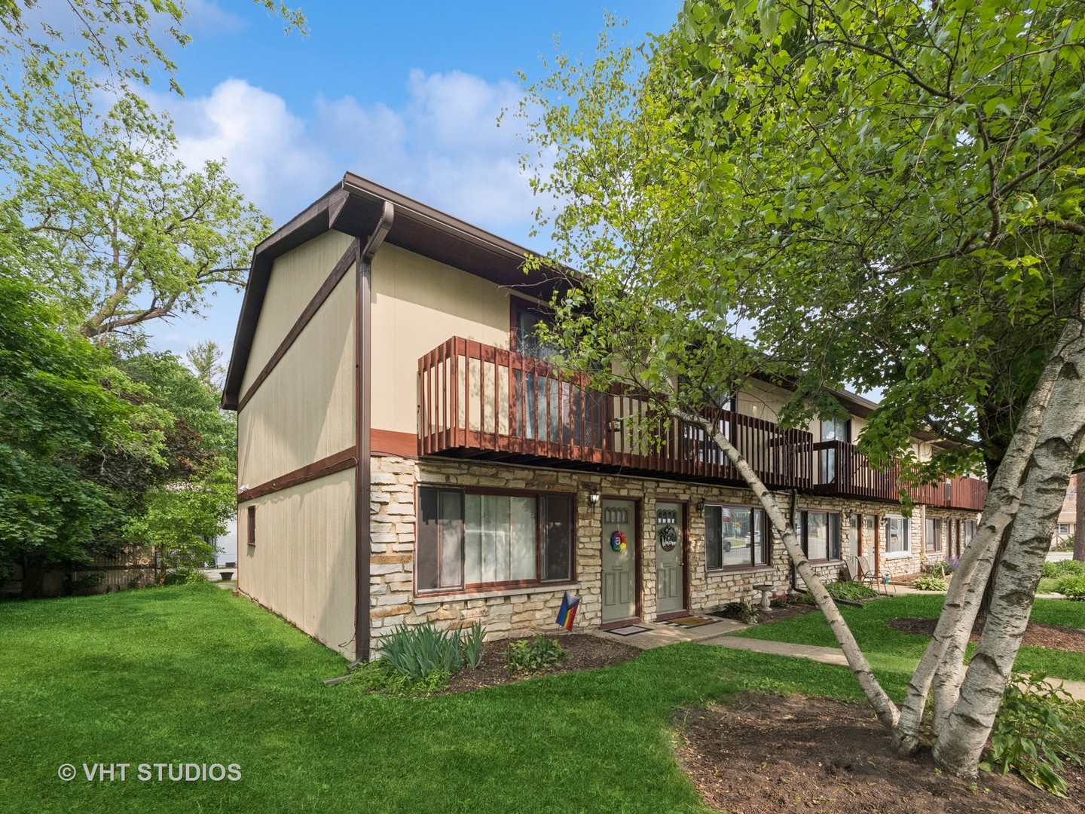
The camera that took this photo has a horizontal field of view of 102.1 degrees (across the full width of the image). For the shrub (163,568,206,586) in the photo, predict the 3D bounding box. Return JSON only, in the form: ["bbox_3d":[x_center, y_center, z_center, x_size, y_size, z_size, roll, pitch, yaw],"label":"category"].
[{"bbox_3d":[-10.283,4.880,12.600,1.200,0.560,0.900,10,-16,-37],"label":"shrub"}]

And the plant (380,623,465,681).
[{"bbox_3d":[-1.288,2.608,4.680,0.820,0.580,0.620,10,-16,-37],"label":"plant"}]

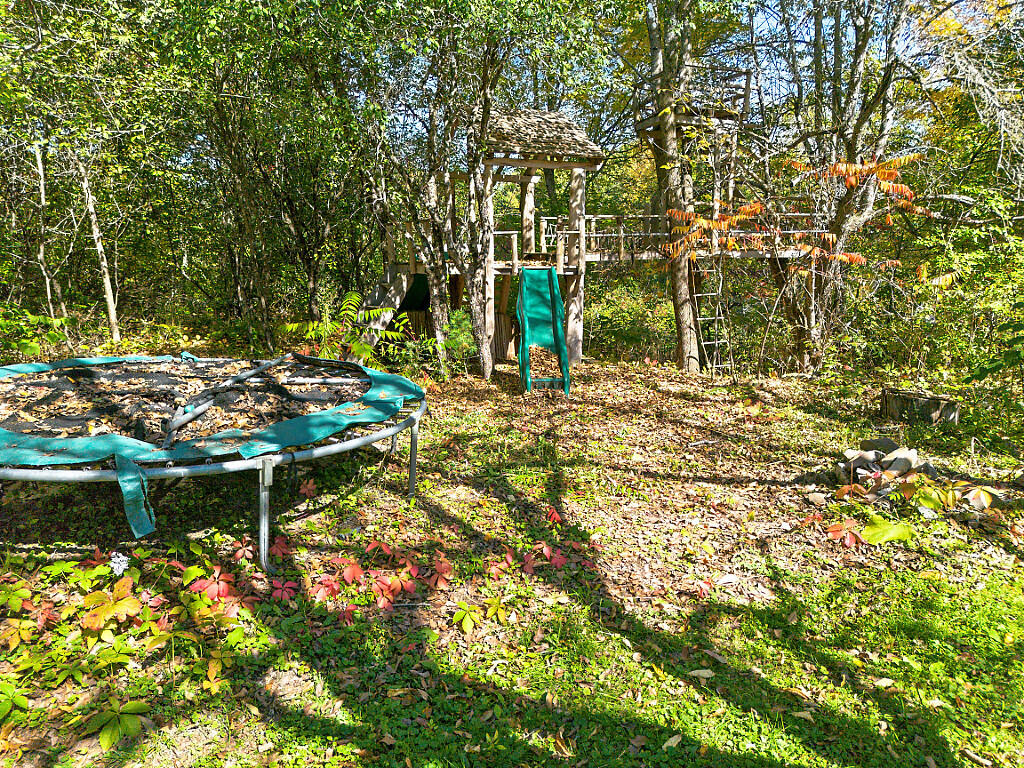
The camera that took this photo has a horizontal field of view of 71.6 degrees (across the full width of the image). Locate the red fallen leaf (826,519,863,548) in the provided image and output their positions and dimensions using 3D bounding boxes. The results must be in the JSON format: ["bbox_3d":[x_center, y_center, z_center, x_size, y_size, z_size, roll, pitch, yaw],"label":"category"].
[{"bbox_3d":[2.804,1.261,5.987,0.294,0.120,0.270,7,15,26],"label":"red fallen leaf"}]

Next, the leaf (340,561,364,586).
[{"bbox_3d":[-0.833,0.990,3.710,0.119,0.094,0.113,-3,14,-13],"label":"leaf"}]

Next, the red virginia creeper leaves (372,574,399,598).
[{"bbox_3d":[-0.645,1.032,3.619,0.126,0.074,0.119,-3,14,-11],"label":"red virginia creeper leaves"}]

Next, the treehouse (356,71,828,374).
[{"bbox_3d":[1.433,-2.730,12.813,7.700,4.600,3.000,0,14,-5],"label":"treehouse"}]

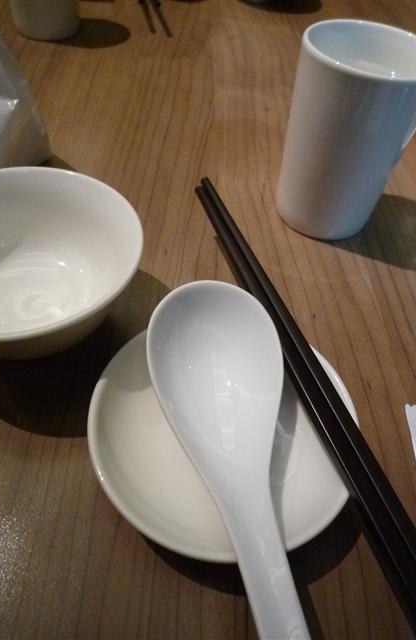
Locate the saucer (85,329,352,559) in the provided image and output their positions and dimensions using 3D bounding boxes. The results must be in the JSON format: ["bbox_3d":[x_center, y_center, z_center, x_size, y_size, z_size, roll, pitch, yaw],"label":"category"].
[{"bbox_3d":[0.006,0.043,0.189,0.105,0.020,0.105,3,51,-4],"label":"saucer"}]

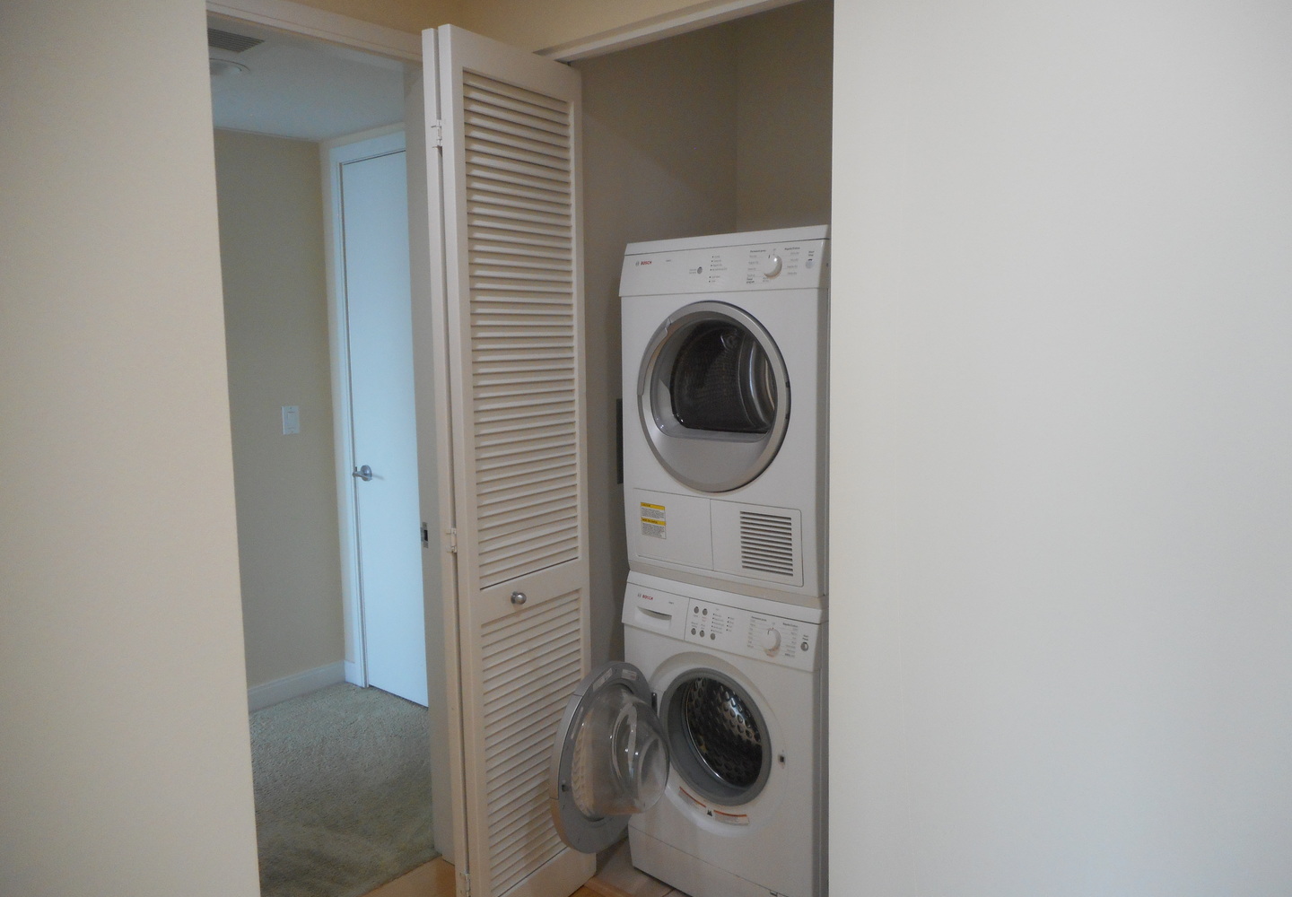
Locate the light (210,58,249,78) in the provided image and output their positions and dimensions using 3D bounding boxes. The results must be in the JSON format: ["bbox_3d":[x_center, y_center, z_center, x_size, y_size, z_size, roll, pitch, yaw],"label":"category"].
[{"bbox_3d":[-1.241,-1.094,2.684,0.190,0.030,0.190,6,9,41],"label":"light"}]

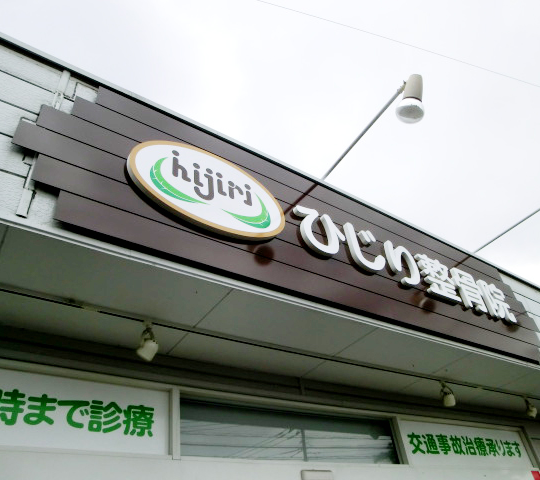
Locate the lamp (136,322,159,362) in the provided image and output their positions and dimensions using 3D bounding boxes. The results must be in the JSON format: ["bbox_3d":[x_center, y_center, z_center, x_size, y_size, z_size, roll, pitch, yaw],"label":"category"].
[{"bbox_3d":[-0.561,0.471,2.031,0.100,0.165,0.085,-35,-46,29],"label":"lamp"}]

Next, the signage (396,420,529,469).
[{"bbox_3d":[1.582,1.609,3.421,1.643,0.298,0.020,20,-47,-30],"label":"signage"}]

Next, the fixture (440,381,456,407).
[{"bbox_3d":[1.299,1.117,3.197,0.085,0.165,0.100,9,-42,-20],"label":"fixture"}]

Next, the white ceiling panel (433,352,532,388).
[{"bbox_3d":[1.542,0.937,3.146,0.819,0.020,0.322,20,-47,-30],"label":"white ceiling panel"}]

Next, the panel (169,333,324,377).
[{"bbox_3d":[-0.102,0.654,2.492,0.911,0.020,0.239,20,-47,-30],"label":"panel"}]

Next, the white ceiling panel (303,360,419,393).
[{"bbox_3d":[0.633,0.918,2.952,0.904,0.020,0.211,20,-47,-30],"label":"white ceiling panel"}]

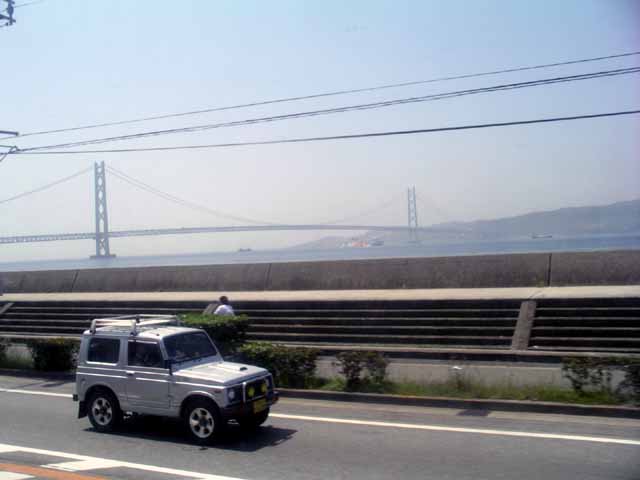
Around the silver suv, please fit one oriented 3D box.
[{"bbox_3d":[-2.360,2.194,11.225,3.260,1.790,1.420,-3,-1,29],"label":"silver suv"}]

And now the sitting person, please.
[{"bbox_3d":[-2.581,2.066,18.300,0.520,1.200,0.750,-3,-1,28],"label":"sitting person"}]

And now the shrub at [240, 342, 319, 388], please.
[{"bbox_3d":[-0.857,2.501,13.800,1.400,0.800,0.850,-3,-1,28],"label":"shrub"}]

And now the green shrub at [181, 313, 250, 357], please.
[{"bbox_3d":[-2.282,2.315,14.800,1.350,1.320,1.100,-3,-1,28],"label":"green shrub"}]

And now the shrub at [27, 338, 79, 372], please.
[{"bbox_3d":[-6.584,2.803,16.900,1.050,0.770,0.850,-3,-1,28],"label":"shrub"}]

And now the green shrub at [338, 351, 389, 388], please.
[{"bbox_3d":[0.817,2.471,13.150,0.850,0.700,0.650,-3,-1,28],"label":"green shrub"}]

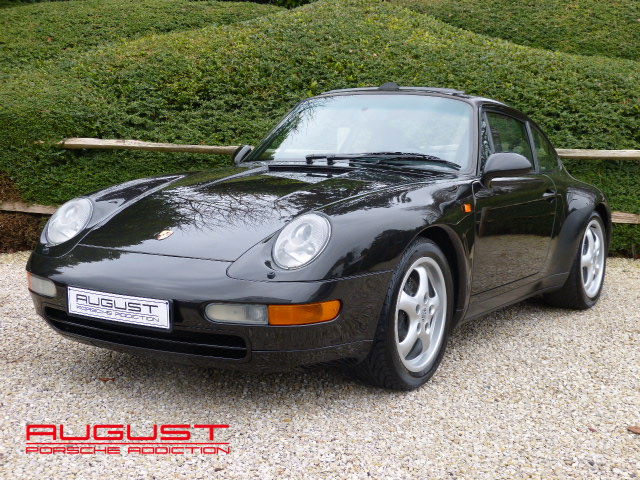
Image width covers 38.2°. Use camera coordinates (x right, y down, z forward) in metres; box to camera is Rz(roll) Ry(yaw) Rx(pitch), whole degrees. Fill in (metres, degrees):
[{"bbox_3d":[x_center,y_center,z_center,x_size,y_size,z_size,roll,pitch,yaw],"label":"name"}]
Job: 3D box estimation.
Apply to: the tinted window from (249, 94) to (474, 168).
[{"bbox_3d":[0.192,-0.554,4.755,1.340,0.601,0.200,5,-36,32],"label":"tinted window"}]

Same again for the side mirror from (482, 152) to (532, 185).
[{"bbox_3d":[0.893,-0.346,4.399,0.200,0.135,0.120,5,7,32],"label":"side mirror"}]

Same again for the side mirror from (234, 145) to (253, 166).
[{"bbox_3d":[-0.414,-0.471,5.257,0.185,0.130,0.120,5,7,32],"label":"side mirror"}]

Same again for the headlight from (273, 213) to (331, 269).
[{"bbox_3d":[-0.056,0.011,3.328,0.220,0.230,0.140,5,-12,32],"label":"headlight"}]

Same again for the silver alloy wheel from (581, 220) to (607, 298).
[{"bbox_3d":[1.592,0.110,5.672,0.170,0.470,0.470,5,7,32],"label":"silver alloy wheel"}]

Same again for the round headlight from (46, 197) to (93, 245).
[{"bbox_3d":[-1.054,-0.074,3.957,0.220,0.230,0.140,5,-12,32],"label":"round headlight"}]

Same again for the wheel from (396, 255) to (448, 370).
[{"bbox_3d":[0.350,0.299,3.791,0.160,0.470,0.470,5,7,32],"label":"wheel"}]

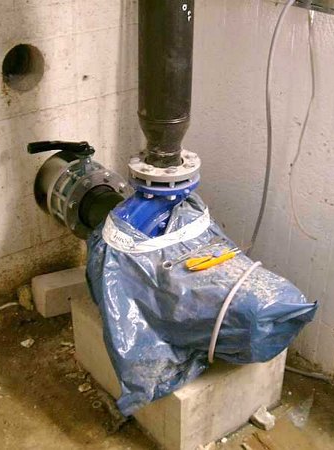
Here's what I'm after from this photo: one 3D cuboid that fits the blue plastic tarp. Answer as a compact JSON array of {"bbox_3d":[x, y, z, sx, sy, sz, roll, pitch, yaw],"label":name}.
[{"bbox_3d":[0.066,0.239,2.056,0.550,0.630,0.660,-20,34,-30],"label":"blue plastic tarp"}]

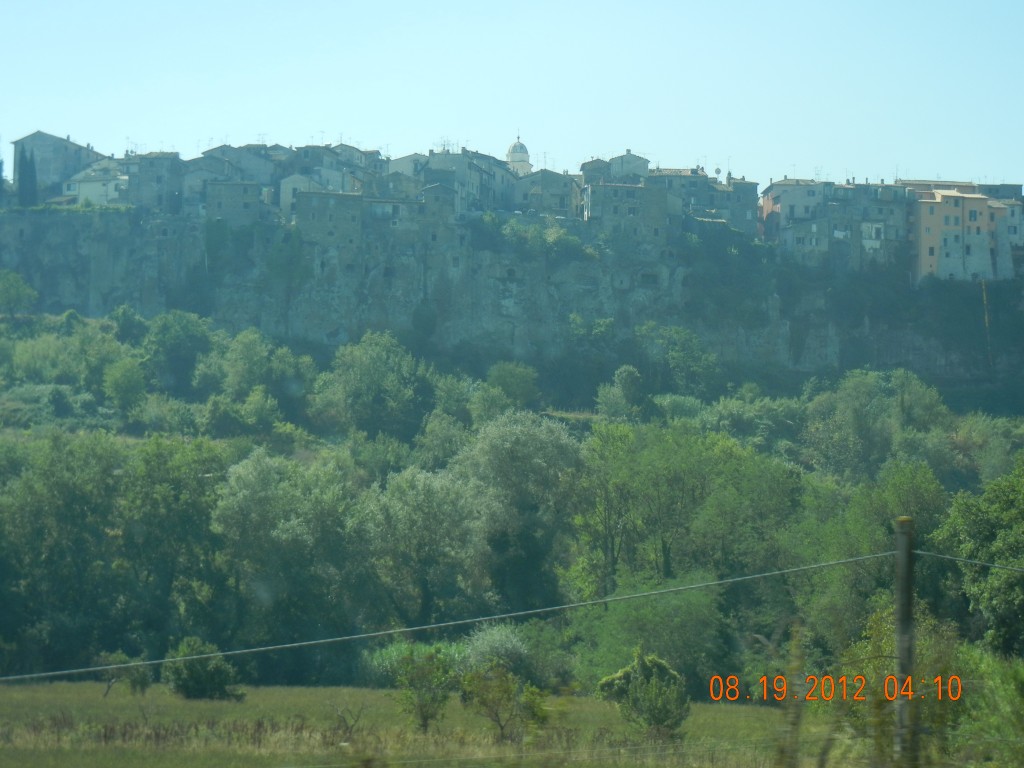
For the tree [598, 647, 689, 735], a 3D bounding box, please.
[{"bbox_3d":[4.246,9.951,73.000,2.950,2.950,2.800,0,-6,0],"label":"tree"}]

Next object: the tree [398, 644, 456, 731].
[{"bbox_3d":[-2.890,10.327,77.000,2.030,3.040,1.930,0,-6,0],"label":"tree"}]

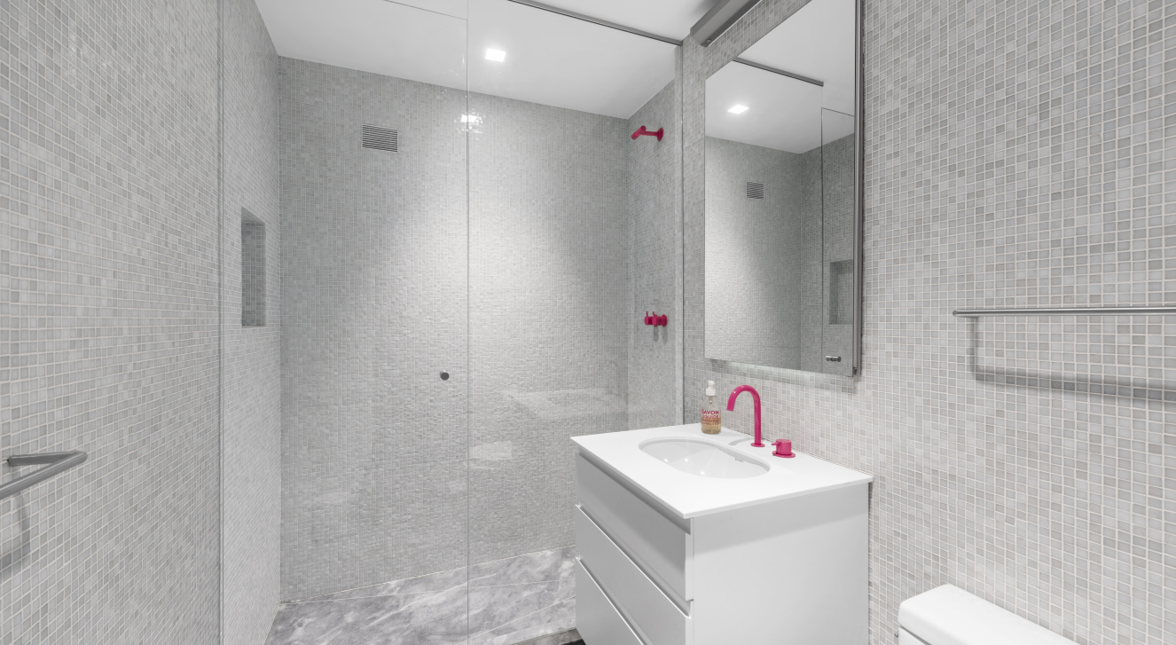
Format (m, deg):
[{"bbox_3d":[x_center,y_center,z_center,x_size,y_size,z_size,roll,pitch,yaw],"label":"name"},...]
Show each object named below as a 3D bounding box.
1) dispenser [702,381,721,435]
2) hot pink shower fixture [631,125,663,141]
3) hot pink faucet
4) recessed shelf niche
[{"bbox_3d":[0.424,0.289,1.574,0.069,0.178,0.072,0,0,12],"label":"dispenser"},{"bbox_3d":[0.292,-0.903,2.202,0.127,0.069,0.110,0,0,-22],"label":"hot pink shower fixture"},{"bbox_3d":[0.478,0.283,1.386,0.137,0.189,0.043,0,0,-22],"label":"hot pink faucet"},{"bbox_3d":[-1.193,-0.178,1.577,0.076,0.389,0.287,0,0,-22],"label":"recessed shelf niche"}]

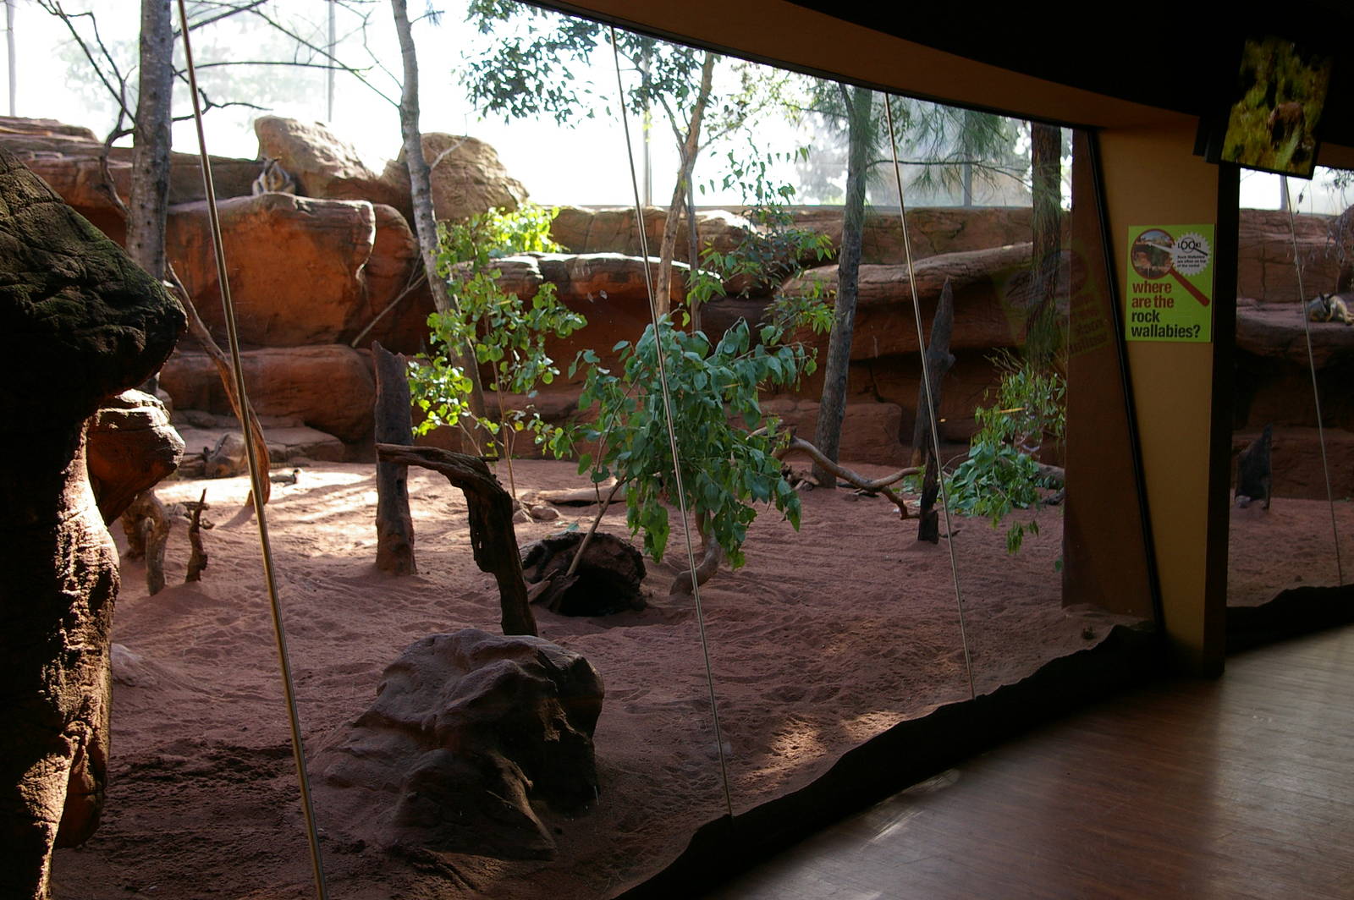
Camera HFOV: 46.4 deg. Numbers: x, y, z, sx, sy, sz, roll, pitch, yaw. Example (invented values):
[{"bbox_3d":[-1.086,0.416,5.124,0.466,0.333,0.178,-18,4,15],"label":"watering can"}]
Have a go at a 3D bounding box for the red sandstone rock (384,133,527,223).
[{"bbox_3d":[-2.443,-2.997,17.400,1.580,1.000,1.300,0,5,-4],"label":"red sandstone rock"}]

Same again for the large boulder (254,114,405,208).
[{"bbox_3d":[-3.787,-3.124,17.200,1.700,1.050,1.300,-1,5,-6],"label":"large boulder"}]

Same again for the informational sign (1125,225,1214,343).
[{"bbox_3d":[2.452,-0.828,7.850,0.413,0.582,0.012,2,5,26],"label":"informational sign"}]

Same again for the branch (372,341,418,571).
[{"bbox_3d":[-1.649,0.049,9.200,0.240,1.370,0.230,0,5,-5],"label":"branch"}]

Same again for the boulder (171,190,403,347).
[{"bbox_3d":[-4.172,-1.903,16.800,2.500,1.650,1.700,-1,5,-7],"label":"boulder"}]

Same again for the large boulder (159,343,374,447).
[{"bbox_3d":[-4.296,-0.586,16.500,2.300,1.020,1.400,-1,5,-7],"label":"large boulder"}]

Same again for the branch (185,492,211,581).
[{"bbox_3d":[-2.733,0.492,9.000,0.150,0.530,0.120,-1,5,-9],"label":"branch"}]

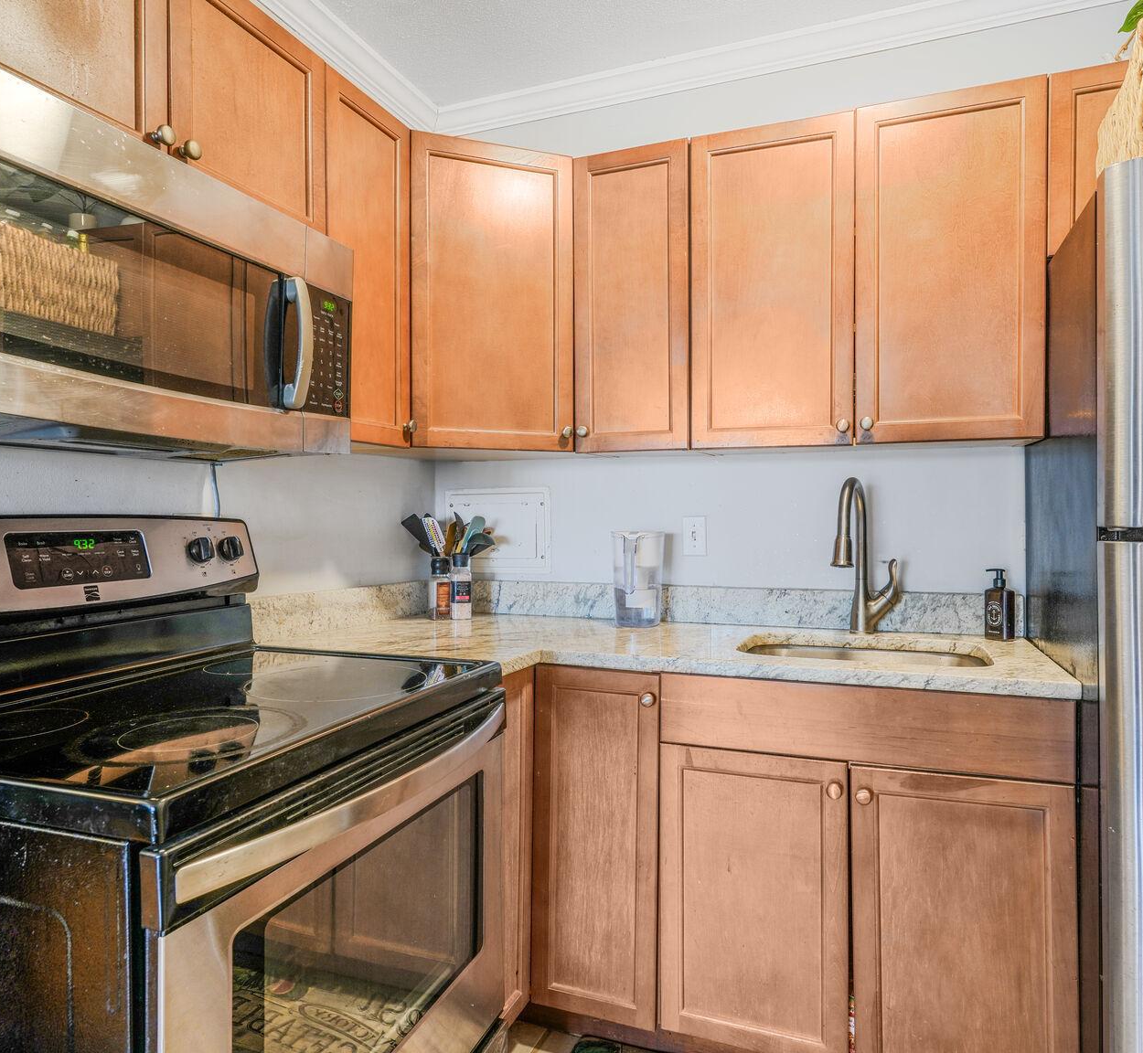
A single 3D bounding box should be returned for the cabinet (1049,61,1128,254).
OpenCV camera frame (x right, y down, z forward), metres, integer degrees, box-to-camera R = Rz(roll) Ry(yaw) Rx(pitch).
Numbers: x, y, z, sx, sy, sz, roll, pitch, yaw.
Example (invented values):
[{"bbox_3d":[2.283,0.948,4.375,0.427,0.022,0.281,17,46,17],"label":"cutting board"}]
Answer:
[{"bbox_3d":[1.249,-0.764,1.735,0.400,0.380,0.300,0,1,21],"label":"cabinet"}]

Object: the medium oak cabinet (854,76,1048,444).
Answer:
[{"bbox_3d":[0.883,-0.574,1.879,0.379,0.760,0.300,0,1,21],"label":"medium oak cabinet"}]

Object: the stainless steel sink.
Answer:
[{"bbox_3d":[0.659,0.393,1.811,0.540,0.180,0.370,0,1,21],"label":"stainless steel sink"}]

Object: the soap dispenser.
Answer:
[{"bbox_3d":[1.046,0.189,1.926,0.056,0.169,0.056,-1,1,-32],"label":"soap dispenser"}]

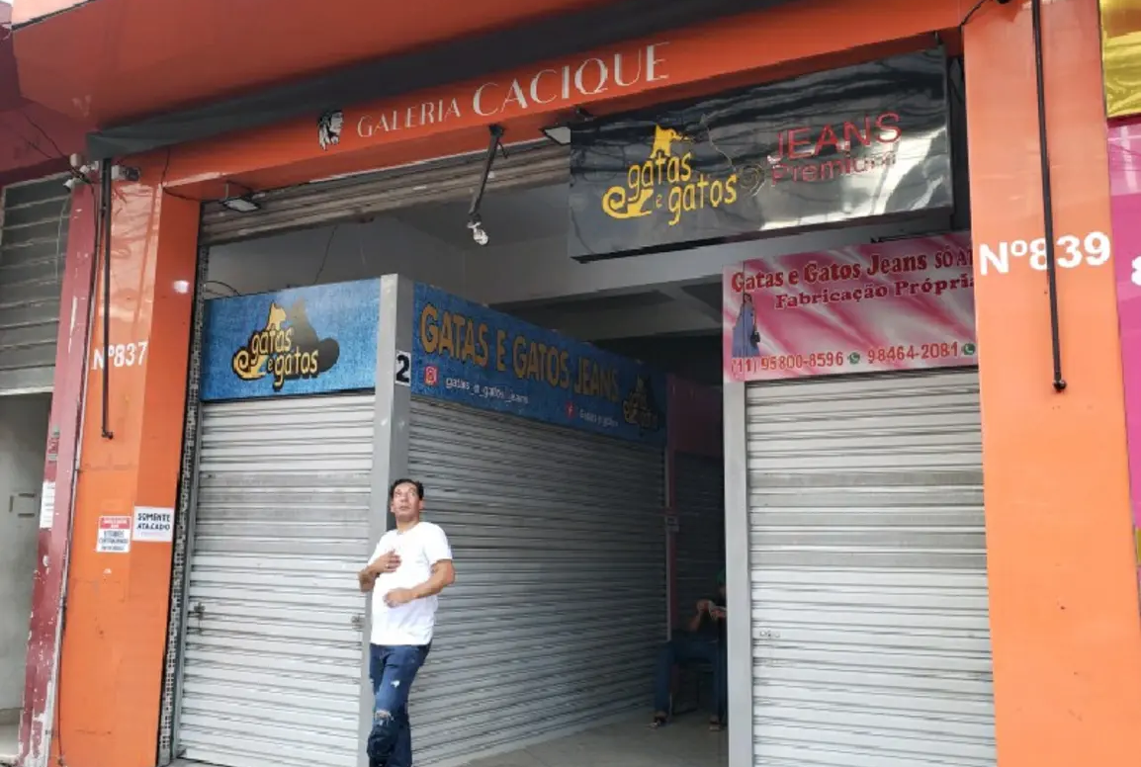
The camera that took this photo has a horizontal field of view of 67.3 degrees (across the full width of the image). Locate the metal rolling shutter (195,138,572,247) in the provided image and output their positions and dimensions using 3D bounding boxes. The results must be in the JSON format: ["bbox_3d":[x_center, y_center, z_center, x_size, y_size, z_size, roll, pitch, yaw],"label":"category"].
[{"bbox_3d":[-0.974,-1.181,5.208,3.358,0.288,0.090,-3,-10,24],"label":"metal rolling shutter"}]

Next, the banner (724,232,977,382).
[{"bbox_3d":[1.569,-0.385,4.586,1.514,0.680,0.050,-3,-10,24],"label":"banner"}]

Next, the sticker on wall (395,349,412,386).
[{"bbox_3d":[-1.026,-0.090,5.286,0.006,0.206,0.126,-5,-11,34],"label":"sticker on wall"}]

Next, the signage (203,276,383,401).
[{"bbox_3d":[-1.834,-0.269,5.566,1.452,0.711,0.080,-3,-10,24],"label":"signage"}]

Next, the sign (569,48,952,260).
[{"bbox_3d":[0.855,-1.054,4.125,1.782,0.742,0.150,-3,-10,24],"label":"sign"}]

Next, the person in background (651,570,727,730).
[{"bbox_3d":[0.988,1.975,6.618,0.580,1.170,0.780,-4,-10,30],"label":"person in background"}]

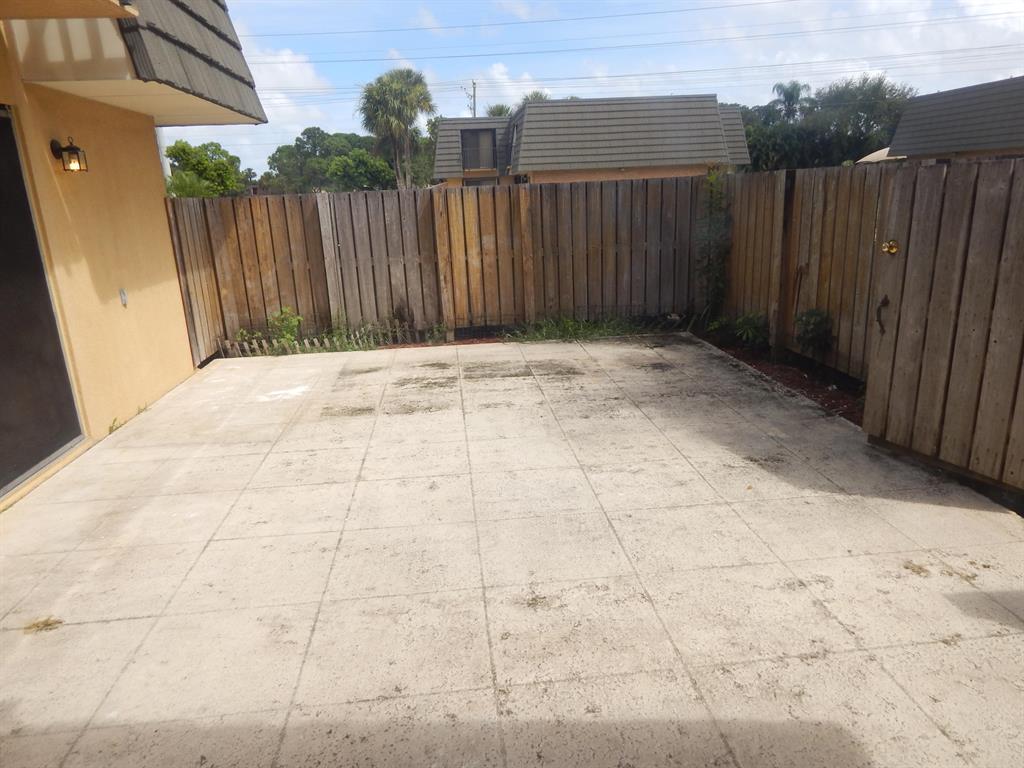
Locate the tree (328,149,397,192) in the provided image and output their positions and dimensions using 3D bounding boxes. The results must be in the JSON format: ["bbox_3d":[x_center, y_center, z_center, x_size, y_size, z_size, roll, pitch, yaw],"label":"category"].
[{"bbox_3d":[-8.585,-11.302,37.665,3.950,4.380,3.950,-4,16,-5],"label":"tree"}]

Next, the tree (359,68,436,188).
[{"bbox_3d":[-5.632,-11.649,32.651,3.830,7.620,3.830,-4,16,-5],"label":"tree"}]

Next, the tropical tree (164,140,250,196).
[{"bbox_3d":[-12.055,-7.493,25.832,3.540,4.060,3.240,-4,16,-5],"label":"tropical tree"}]

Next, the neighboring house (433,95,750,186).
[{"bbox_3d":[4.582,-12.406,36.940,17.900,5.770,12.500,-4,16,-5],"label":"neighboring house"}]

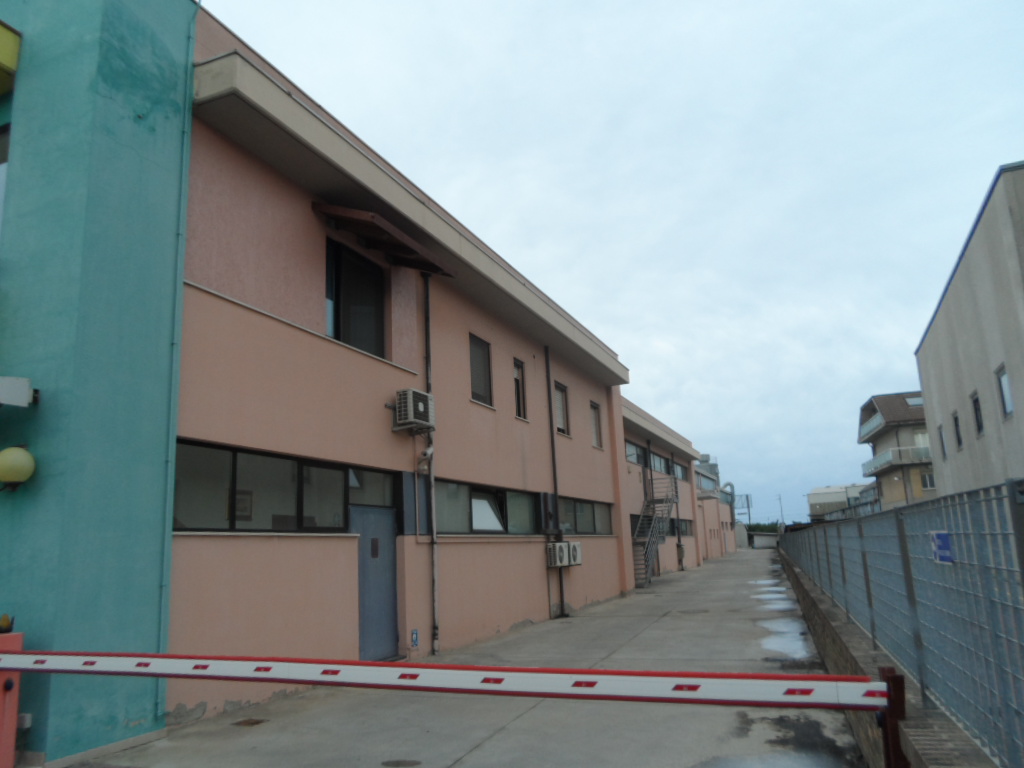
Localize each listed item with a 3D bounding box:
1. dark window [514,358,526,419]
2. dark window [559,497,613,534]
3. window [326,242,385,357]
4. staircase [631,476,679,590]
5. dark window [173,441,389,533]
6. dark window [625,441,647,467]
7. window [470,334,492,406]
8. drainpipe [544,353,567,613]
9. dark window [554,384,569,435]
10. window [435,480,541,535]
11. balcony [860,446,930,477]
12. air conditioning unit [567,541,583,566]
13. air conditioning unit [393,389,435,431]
[{"bbox_3d":[0.147,0.139,16.810,0.130,1.345,0.600,-8,-14,22],"label":"dark window"},{"bbox_3d":[2.036,3.645,20.312,0.130,0.952,4.813,-8,-14,22],"label":"dark window"},{"bbox_3d":[-2.337,-1.251,11.158,0.130,1.490,1.635,-8,-14,22],"label":"window"},{"bbox_3d":[5.710,5.869,30.279,1.100,4.340,7.800,-9,-14,22],"label":"staircase"},{"bbox_3d":[-2.731,1.458,9.724,0.110,1.004,4.356,-9,-14,22],"label":"dark window"},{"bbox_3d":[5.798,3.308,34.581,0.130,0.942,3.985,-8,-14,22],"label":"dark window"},{"bbox_3d":[-0.617,-0.288,15.574,0.110,1.406,1.057,-9,-14,22],"label":"window"},{"bbox_3d":[1.057,2.212,18.015,0.100,6.572,0.100,-8,-14,22],"label":"drainpipe"},{"bbox_3d":[1.288,0.675,19.454,0.130,1.345,0.973,-8,-14,22],"label":"dark window"},{"bbox_3d":[-0.323,2.597,15.233,0.110,0.988,5.223,-9,-14,22],"label":"window"},{"bbox_3d":[33.035,6.753,62.908,4.000,1.220,12.200,-6,-13,14],"label":"balcony"},{"bbox_3d":[1.424,4.200,18.219,0.320,0.555,0.855,-9,-14,22],"label":"air conditioning unit"},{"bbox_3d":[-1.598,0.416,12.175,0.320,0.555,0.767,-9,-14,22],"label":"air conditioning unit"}]

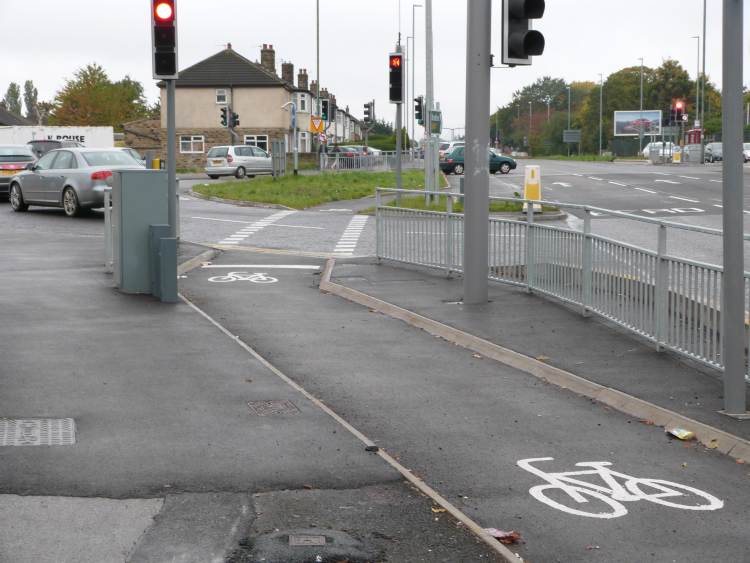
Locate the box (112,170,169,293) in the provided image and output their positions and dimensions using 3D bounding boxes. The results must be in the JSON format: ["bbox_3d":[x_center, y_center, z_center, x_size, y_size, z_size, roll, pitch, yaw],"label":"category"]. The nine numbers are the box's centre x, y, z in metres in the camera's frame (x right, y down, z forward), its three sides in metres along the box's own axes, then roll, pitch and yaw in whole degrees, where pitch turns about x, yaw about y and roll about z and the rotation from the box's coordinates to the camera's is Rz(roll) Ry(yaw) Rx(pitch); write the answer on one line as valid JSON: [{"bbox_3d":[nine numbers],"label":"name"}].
[{"bbox_3d":[-2.590,-0.563,14.801,0.490,1.290,0.640,-2,6,-19],"label":"box"}]

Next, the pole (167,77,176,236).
[{"bbox_3d":[-3.049,-2.426,20.056,0.120,3.900,0.120,0,6,0],"label":"pole"}]

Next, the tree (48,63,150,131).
[{"bbox_3d":[-21.383,-13.127,104.199,7.825,7.623,7.000,0,6,0],"label":"tree"}]

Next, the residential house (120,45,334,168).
[{"bbox_3d":[-9.450,-11.028,85.064,10.900,7.441,11.500,0,6,3],"label":"residential house"}]

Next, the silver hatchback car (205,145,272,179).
[{"bbox_3d":[-5.667,-5.350,59.317,1.710,1.520,4.050,4,7,34],"label":"silver hatchback car"}]

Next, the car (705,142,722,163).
[{"bbox_3d":[25.344,-9.490,98.965,1.720,1.480,4.000,0,6,2],"label":"car"}]

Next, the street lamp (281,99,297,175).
[{"bbox_3d":[-3.884,-6.479,61.095,0.736,3.313,0.220,-1,6,-13],"label":"street lamp"}]

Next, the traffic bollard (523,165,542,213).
[{"bbox_3d":[3.616,-2.143,30.961,0.410,1.061,0.290,0,6,0],"label":"traffic bollard"}]

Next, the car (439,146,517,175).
[{"bbox_3d":[4.936,-5.888,65.163,3.740,1.370,1.600,-2,6,-20],"label":"car"}]

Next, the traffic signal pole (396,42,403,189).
[{"bbox_3d":[0.606,-3.867,33.415,0.120,3.977,0.120,0,6,0],"label":"traffic signal pole"}]

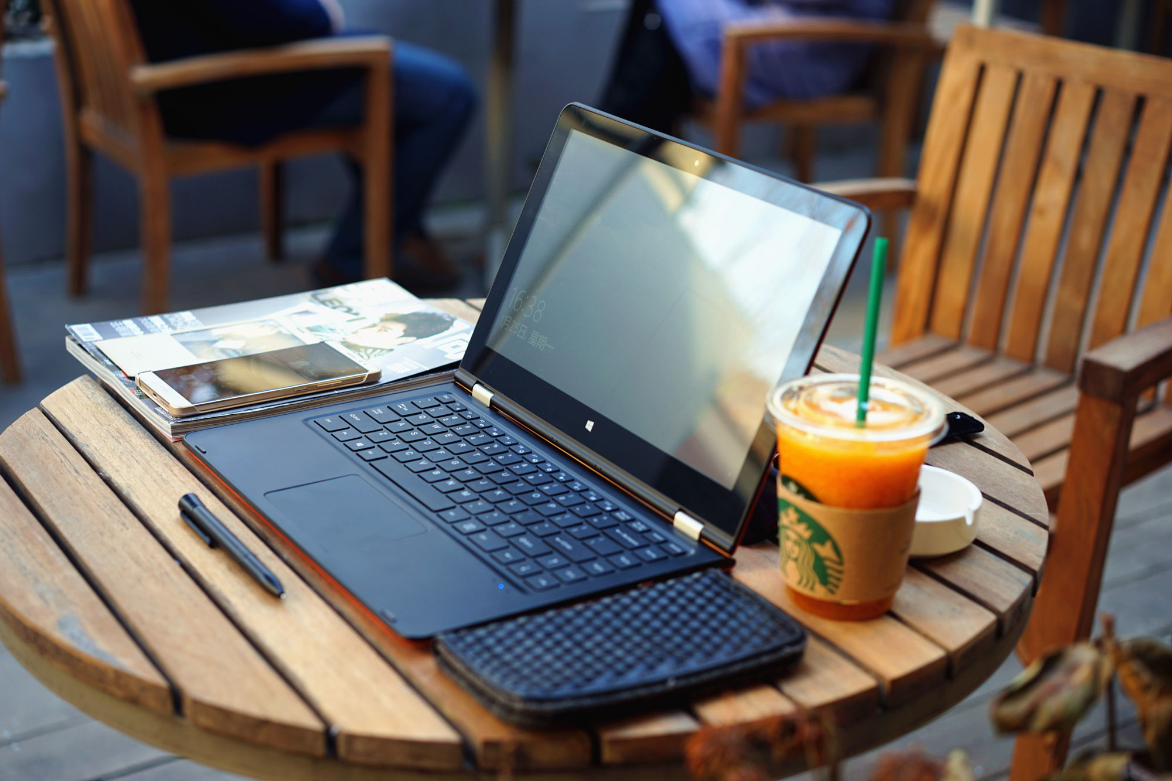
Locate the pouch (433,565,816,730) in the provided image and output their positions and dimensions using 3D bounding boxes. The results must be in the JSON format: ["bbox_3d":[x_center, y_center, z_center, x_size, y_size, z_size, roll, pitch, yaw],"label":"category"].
[{"bbox_3d":[0.021,0.138,0.946,0.186,0.019,0.088,-9,23,-28],"label":"pouch"}]

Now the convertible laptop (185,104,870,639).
[{"bbox_3d":[-0.052,-0.033,1.115,0.307,0.214,0.332,-11,24,-31],"label":"convertible laptop"}]

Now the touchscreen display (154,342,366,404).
[{"bbox_3d":[-0.231,-0.009,1.278,0.134,0.008,0.074,-12,25,-33],"label":"touchscreen display"}]

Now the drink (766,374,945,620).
[{"bbox_3d":[0.149,0.064,1.017,0.102,0.117,0.102,2,20,-1],"label":"drink"}]

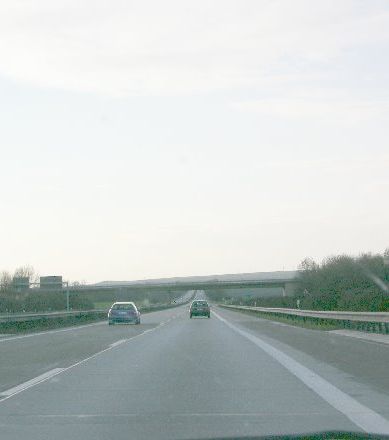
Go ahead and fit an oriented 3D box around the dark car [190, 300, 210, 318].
[{"bbox_3d":[0.508,7.600,106.300,1.670,1.440,4.000,0,-4,0],"label":"dark car"}]

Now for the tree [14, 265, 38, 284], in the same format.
[{"bbox_3d":[-45.799,17.344,340.000,7.000,11.000,7.000,0,-4,0],"label":"tree"}]

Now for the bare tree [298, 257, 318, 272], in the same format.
[{"bbox_3d":[21.166,10.677,235.000,4.600,8.000,4.600,0,-4,0],"label":"bare tree"}]

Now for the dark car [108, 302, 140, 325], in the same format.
[{"bbox_3d":[-4.042,5.495,73.500,1.690,1.370,4.200,0,-4,0],"label":"dark car"}]

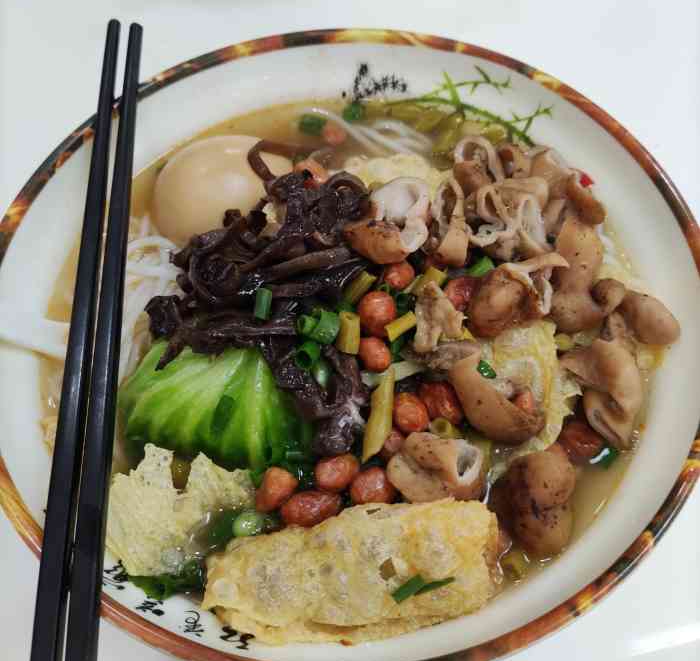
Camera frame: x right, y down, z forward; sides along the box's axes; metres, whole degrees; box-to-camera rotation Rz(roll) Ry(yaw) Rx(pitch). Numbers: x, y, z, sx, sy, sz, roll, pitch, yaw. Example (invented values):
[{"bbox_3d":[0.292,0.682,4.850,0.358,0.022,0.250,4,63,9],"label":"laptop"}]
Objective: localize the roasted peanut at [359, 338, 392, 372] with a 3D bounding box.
[{"bbox_3d":[0.008,0.008,0.211,0.010,0.010,0.012,-24,64,-12],"label":"roasted peanut"}]

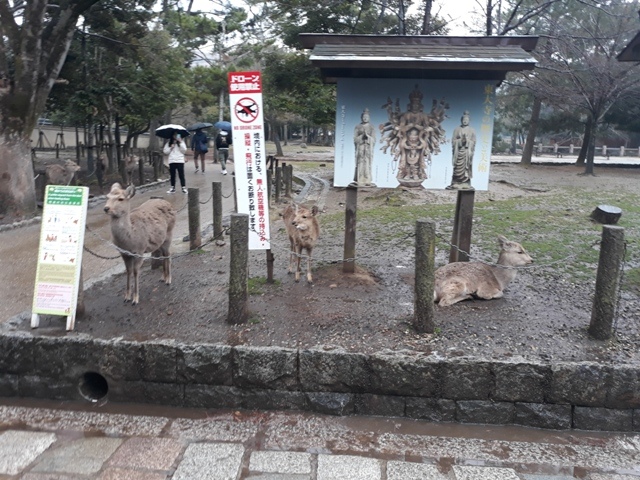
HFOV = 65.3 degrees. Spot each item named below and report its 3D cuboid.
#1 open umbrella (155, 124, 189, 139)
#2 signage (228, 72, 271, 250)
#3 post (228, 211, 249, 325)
[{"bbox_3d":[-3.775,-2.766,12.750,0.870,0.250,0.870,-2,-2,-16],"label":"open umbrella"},{"bbox_3d":[-0.671,-0.718,4.836,0.314,1.723,0.069,-2,12,2],"label":"signage"},{"bbox_3d":[-0.584,0.213,3.562,0.135,0.790,0.135,0,11,-9],"label":"post"}]

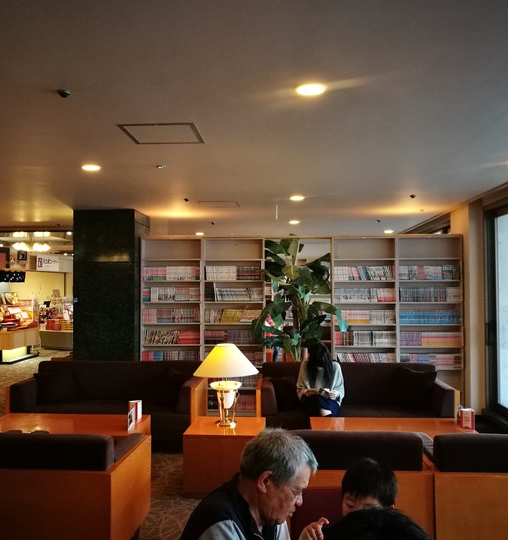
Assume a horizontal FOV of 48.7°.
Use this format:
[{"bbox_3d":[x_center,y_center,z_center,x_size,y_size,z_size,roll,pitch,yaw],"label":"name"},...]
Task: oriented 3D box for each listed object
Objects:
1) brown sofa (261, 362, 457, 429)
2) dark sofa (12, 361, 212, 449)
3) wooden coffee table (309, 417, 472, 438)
[{"bbox_3d":[0.958,1.336,5.502,1.815,0.760,0.900,0,-2,3],"label":"brown sofa"},{"bbox_3d":[-1.436,1.357,5.767,1.815,0.755,0.900,0,-2,3],"label":"dark sofa"},{"bbox_3d":[1.087,1.462,4.425,1.265,0.440,0.670,0,-2,3],"label":"wooden coffee table"}]

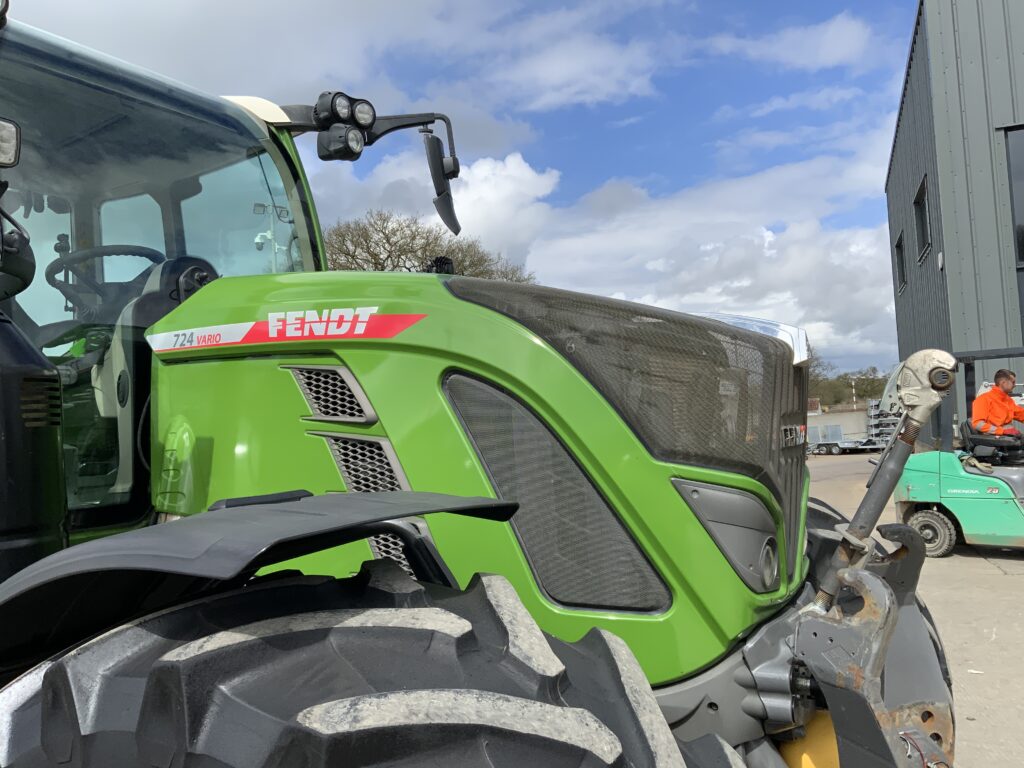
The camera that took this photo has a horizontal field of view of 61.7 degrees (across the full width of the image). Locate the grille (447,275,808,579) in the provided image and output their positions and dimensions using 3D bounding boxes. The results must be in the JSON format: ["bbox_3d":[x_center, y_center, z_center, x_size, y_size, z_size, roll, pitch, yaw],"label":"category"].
[{"bbox_3d":[0.332,0.093,2.298,0.880,0.780,0.780,-5,-3,25],"label":"grille"}]

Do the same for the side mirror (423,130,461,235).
[{"bbox_3d":[-0.308,-0.881,3.750,0.130,0.430,0.220,-11,-3,-1],"label":"side mirror"}]

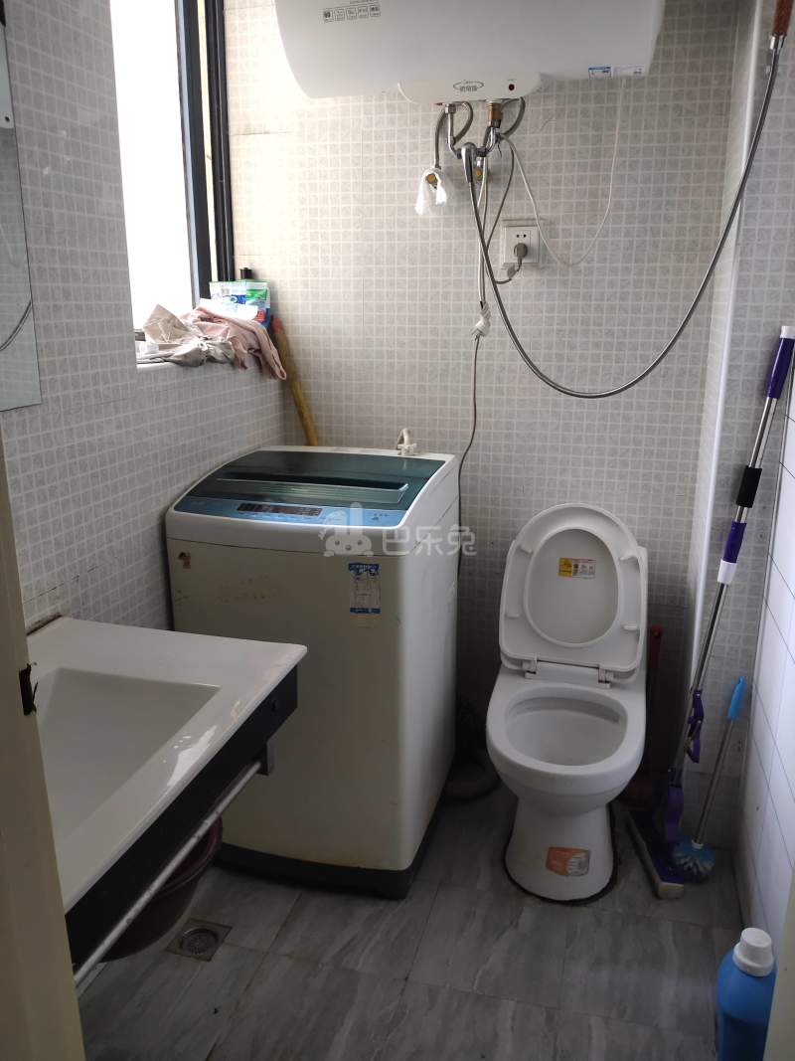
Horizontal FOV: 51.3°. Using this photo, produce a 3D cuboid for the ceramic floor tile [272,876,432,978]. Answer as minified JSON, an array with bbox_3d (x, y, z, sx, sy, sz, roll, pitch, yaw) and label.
[{"bbox_3d":[-0.087,0.849,1.811,0.300,0.010,0.300,4,15,14],"label":"ceramic floor tile"}]

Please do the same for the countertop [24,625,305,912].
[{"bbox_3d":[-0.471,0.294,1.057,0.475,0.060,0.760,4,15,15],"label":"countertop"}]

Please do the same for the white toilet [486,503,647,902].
[{"bbox_3d":[0.409,0.387,1.958,0.365,0.812,0.700,4,15,13],"label":"white toilet"}]

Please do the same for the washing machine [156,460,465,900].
[{"bbox_3d":[-0.168,0.311,2.058,0.535,0.928,0.540,4,16,13],"label":"washing machine"}]

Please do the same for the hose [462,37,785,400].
[{"bbox_3d":[0.433,-0.626,1.755,0.620,0.690,0.100,6,16,20],"label":"hose"}]

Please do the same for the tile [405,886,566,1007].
[{"bbox_3d":[0.199,0.867,1.746,0.300,0.010,0.300,4,15,14],"label":"tile"}]

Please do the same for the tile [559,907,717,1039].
[{"bbox_3d":[0.483,0.885,1.681,0.300,0.010,0.300,4,15,14],"label":"tile"}]

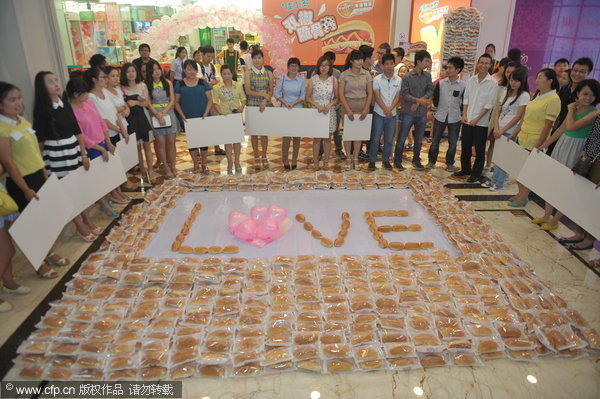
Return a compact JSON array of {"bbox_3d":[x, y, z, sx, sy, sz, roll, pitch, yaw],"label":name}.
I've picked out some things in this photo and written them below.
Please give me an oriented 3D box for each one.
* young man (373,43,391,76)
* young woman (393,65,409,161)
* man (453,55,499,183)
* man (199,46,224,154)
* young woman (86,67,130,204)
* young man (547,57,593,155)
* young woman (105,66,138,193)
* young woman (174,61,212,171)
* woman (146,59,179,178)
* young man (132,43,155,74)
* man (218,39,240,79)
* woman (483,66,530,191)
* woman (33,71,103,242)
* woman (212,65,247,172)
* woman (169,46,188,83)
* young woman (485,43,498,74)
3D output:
[{"bbox_3d":[1.436,-1.834,7.092,0.500,1.750,0.320,21,31,41],"label":"young man"},{"bbox_3d":[1.626,-1.375,6.403,0.450,1.496,0.300,4,23,11],"label":"young woman"},{"bbox_3d":[2.522,-1.120,5.607,0.490,1.740,0.340,16,28,33],"label":"man"},{"bbox_3d":[-1.484,-1.599,6.603,0.500,1.760,0.380,-9,25,-21],"label":"man"},{"bbox_3d":[-2.341,-0.761,4.874,0.360,1.639,0.470,12,26,27],"label":"young woman"},{"bbox_3d":[3.116,-0.791,4.795,0.500,1.725,0.360,19,29,37],"label":"young man"},{"bbox_3d":[-2.284,-0.883,5.125,0.380,1.600,0.450,15,27,32],"label":"young woman"},{"bbox_3d":[-1.544,-1.157,5.759,0.520,1.610,0.340,-4,23,-10],"label":"young woman"},{"bbox_3d":[-1.967,-1.102,5.682,0.440,1.629,0.320,-10,25,-20],"label":"woman"},{"bbox_3d":[-2.784,-1.952,7.431,0.520,1.750,0.320,-7,24,-16],"label":"young man"},{"bbox_3d":[-1.737,-3.166,10.246,0.580,1.770,0.300,-2,23,-4],"label":"man"},{"bbox_3d":[2.725,-0.911,5.198,0.360,1.560,0.480,-19,29,-36],"label":"woman"},{"bbox_3d":[-2.319,-0.441,4.036,0.340,1.660,0.440,21,30,39],"label":"woman"},{"bbox_3d":[-1.122,-1.145,5.836,0.520,1.570,0.320,-4,23,-7],"label":"woman"},{"bbox_3d":[-2.402,-2.369,8.524,0.300,1.660,0.450,5,24,14],"label":"woman"},{"bbox_3d":[3.337,-1.953,7.344,0.450,1.670,0.300,9,25,20],"label":"young woman"}]

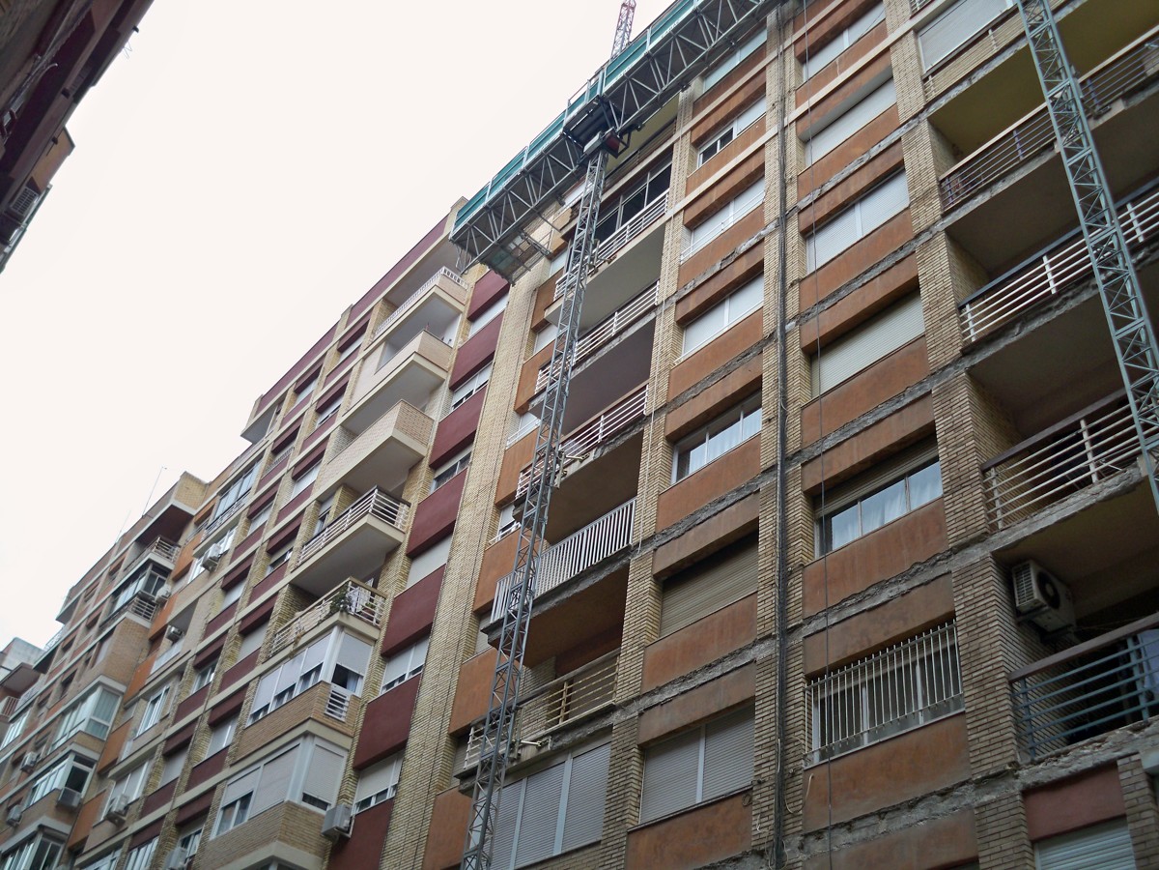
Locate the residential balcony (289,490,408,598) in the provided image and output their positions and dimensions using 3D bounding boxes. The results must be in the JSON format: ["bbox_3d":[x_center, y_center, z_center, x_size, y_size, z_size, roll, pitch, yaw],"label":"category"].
[{"bbox_3d":[-5.906,2.809,30.443,1.120,1.280,3.680,34,-48,-25],"label":"residential balcony"}]

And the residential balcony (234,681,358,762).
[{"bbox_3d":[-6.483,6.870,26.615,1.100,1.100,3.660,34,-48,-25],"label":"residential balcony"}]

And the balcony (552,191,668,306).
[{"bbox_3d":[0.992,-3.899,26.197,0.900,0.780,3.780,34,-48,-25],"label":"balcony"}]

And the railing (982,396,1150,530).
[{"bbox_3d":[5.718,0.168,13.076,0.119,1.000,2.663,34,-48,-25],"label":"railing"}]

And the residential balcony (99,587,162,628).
[{"bbox_3d":[-18.613,7.813,48.157,1.040,1.109,3.911,34,-48,-25],"label":"residential balcony"}]

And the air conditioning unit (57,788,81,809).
[{"bbox_3d":[-16.891,12.030,38.777,0.670,0.520,0.290,34,-48,-25],"label":"air conditioning unit"}]

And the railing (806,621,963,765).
[{"bbox_3d":[3.513,3.038,13.616,0.198,1.119,2.237,34,-48,-25],"label":"railing"}]

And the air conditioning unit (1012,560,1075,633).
[{"bbox_3d":[5.199,1.806,13.145,0.683,0.525,0.277,34,-48,-25],"label":"air conditioning unit"}]

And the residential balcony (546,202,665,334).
[{"bbox_3d":[0.957,-3.681,26.152,1.070,1.150,4.010,34,-48,-25],"label":"residential balcony"}]

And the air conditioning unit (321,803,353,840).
[{"bbox_3d":[-5.047,8.062,24.456,0.297,0.535,0.614,34,-48,-25],"label":"air conditioning unit"}]

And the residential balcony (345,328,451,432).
[{"bbox_3d":[-5.661,-1.391,36.337,1.238,1.287,4.207,34,-48,-25],"label":"residential balcony"}]

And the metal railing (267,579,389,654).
[{"bbox_3d":[-6.189,4.886,28.475,1.120,1.230,3.600,34,-48,-25],"label":"metal railing"}]

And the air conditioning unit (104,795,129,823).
[{"bbox_3d":[-12.497,10.069,31.608,0.270,0.520,0.750,34,-48,-25],"label":"air conditioning unit"}]

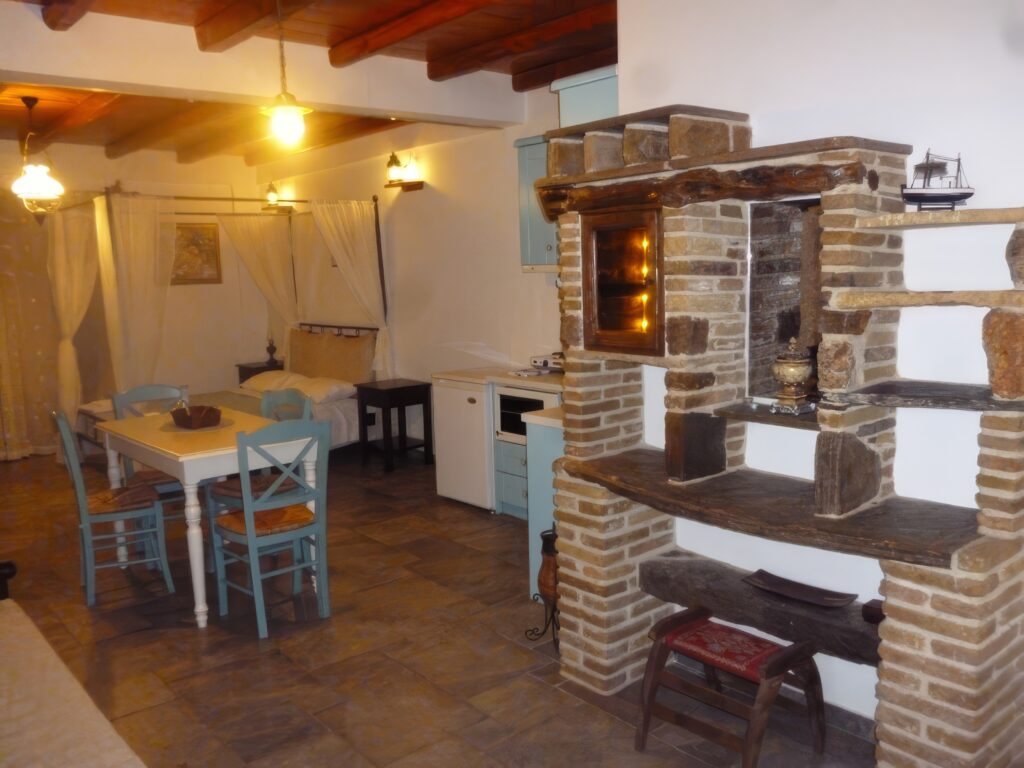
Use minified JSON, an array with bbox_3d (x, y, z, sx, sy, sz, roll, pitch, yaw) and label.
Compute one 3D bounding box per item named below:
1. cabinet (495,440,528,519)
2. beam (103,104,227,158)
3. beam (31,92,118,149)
[{"bbox_3d":[0.298,0.572,5.114,0.550,0.475,0.550,-9,10,-40],"label":"cabinet"},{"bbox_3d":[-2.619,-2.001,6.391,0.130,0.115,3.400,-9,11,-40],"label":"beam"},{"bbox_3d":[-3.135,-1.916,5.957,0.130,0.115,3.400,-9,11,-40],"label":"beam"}]

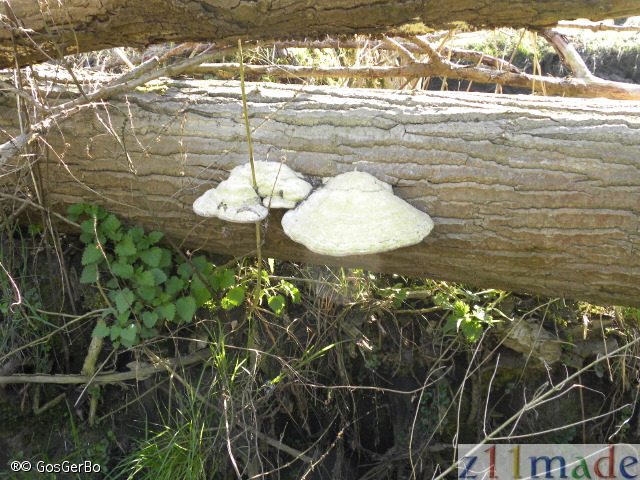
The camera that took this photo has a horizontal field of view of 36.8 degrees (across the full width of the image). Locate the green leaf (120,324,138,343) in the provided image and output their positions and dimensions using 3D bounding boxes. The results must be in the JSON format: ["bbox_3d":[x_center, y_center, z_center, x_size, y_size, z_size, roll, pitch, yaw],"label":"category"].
[{"bbox_3d":[-0.444,0.221,2.240,0.041,0.049,0.016,0,-15,0],"label":"green leaf"}]

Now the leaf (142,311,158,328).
[{"bbox_3d":[-0.399,0.188,2.260,0.036,0.041,0.014,0,-13,0],"label":"leaf"}]

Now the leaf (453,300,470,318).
[{"bbox_3d":[0.342,0.167,2.300,0.036,0.045,0.020,-14,-19,-5],"label":"leaf"}]

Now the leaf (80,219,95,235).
[{"bbox_3d":[-0.513,-0.030,2.120,0.033,0.014,0.036,3,60,8],"label":"leaf"}]

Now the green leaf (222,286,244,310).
[{"bbox_3d":[-0.189,0.128,2.100,0.046,0.014,0.053,-3,60,-8],"label":"green leaf"}]

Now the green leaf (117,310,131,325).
[{"bbox_3d":[-0.462,0.182,2.260,0.028,0.017,0.038,23,63,6],"label":"green leaf"}]

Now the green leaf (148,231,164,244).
[{"bbox_3d":[-0.402,-0.004,2.360,0.039,0.037,0.016,0,-20,0],"label":"green leaf"}]

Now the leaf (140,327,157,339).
[{"bbox_3d":[-0.412,0.220,2.310,0.041,0.038,0.017,0,-27,-6],"label":"leaf"}]

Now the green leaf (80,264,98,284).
[{"bbox_3d":[-0.545,0.082,2.280,0.043,0.017,0.054,23,63,4],"label":"green leaf"}]

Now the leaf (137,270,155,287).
[{"bbox_3d":[-0.374,0.083,2.060,0.039,0.014,0.037,0,60,0],"label":"leaf"}]

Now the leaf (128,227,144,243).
[{"bbox_3d":[-0.441,-0.013,2.310,0.038,0.042,0.017,6,-27,-3],"label":"leaf"}]

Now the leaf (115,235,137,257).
[{"bbox_3d":[-0.457,0.014,2.270,0.047,0.051,0.017,6,-27,-4],"label":"leaf"}]

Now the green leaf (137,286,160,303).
[{"bbox_3d":[-0.370,0.115,2.060,0.047,0.014,0.040,0,60,0],"label":"green leaf"}]

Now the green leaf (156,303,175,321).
[{"bbox_3d":[-0.366,0.170,2.280,0.036,0.045,0.015,-11,-12,-7],"label":"green leaf"}]

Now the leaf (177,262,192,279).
[{"bbox_3d":[-0.326,0.073,2.310,0.038,0.043,0.017,0,-27,-5],"label":"leaf"}]

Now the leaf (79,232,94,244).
[{"bbox_3d":[-0.576,-0.003,2.380,0.037,0.032,0.016,0,-20,0],"label":"leaf"}]

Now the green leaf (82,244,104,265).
[{"bbox_3d":[-0.492,0.031,2.080,0.043,0.045,0.014,5,-29,13],"label":"green leaf"}]

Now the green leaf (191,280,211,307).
[{"bbox_3d":[-0.259,0.114,2.080,0.045,0.014,0.066,-3,60,-8],"label":"green leaf"}]

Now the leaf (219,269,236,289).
[{"bbox_3d":[-0.205,0.085,2.130,0.040,0.014,0.046,-3,60,-8],"label":"leaf"}]

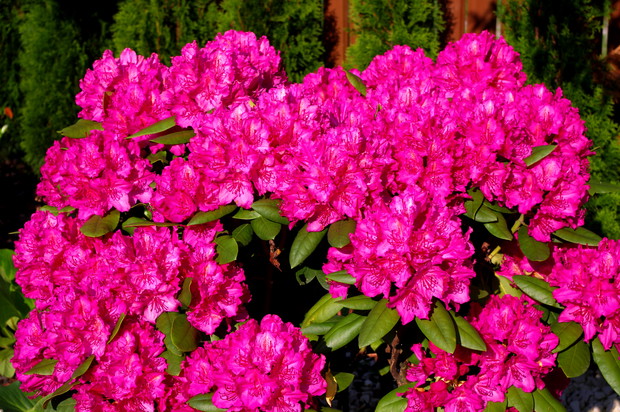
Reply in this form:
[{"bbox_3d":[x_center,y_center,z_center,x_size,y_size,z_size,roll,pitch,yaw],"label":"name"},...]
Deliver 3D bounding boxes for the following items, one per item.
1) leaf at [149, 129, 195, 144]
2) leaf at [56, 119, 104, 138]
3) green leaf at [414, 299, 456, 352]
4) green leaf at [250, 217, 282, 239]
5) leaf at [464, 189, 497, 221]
[{"bbox_3d":[-0.202,-0.103,1.930,0.081,0.012,0.036,-9,28,-22],"label":"leaf"},{"bbox_3d":[-0.340,-0.116,1.940,0.079,0.012,0.037,-6,27,-7],"label":"leaf"},{"bbox_3d":[0.171,0.162,1.740,0.040,0.013,0.081,-17,63,-19],"label":"green leaf"},{"bbox_3d":[-0.065,0.030,1.900,0.042,0.012,0.060,-13,55,-14],"label":"green leaf"},{"bbox_3d":[0.250,-0.001,1.870,0.036,0.013,0.060,-25,55,-30],"label":"leaf"}]

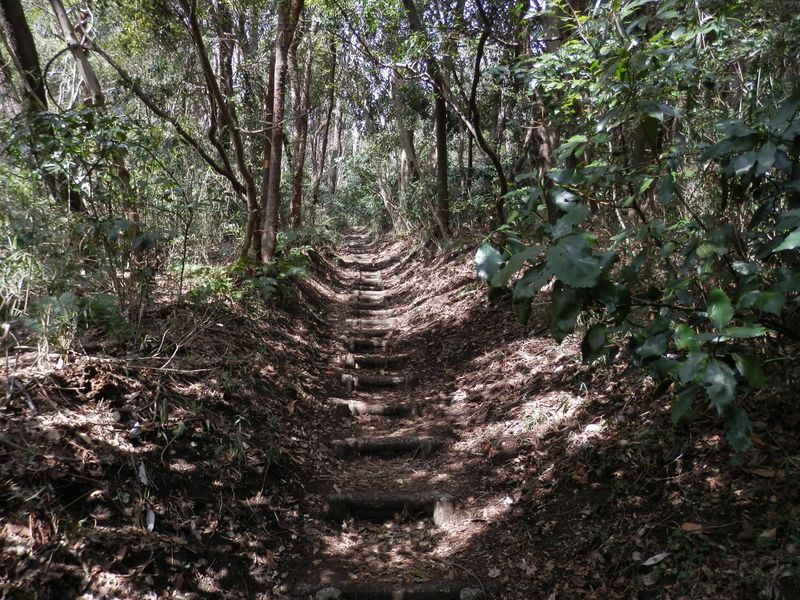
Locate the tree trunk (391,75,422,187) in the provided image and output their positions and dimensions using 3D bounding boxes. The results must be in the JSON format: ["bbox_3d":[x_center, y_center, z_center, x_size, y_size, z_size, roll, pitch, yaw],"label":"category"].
[{"bbox_3d":[0.180,-4.611,16.000,0.460,3.100,0.460,-6,-1,0],"label":"tree trunk"}]

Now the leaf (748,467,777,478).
[{"bbox_3d":[1.629,0.776,2.600,0.050,0.012,0.102,-25,14,-35],"label":"leaf"}]

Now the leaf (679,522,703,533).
[{"bbox_3d":[1.211,0.945,2.400,0.083,0.012,0.050,-7,14,32],"label":"leaf"}]

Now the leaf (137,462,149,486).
[{"bbox_3d":[-1.263,0.858,2.850,0.045,0.124,0.015,-10,-34,-30],"label":"leaf"}]

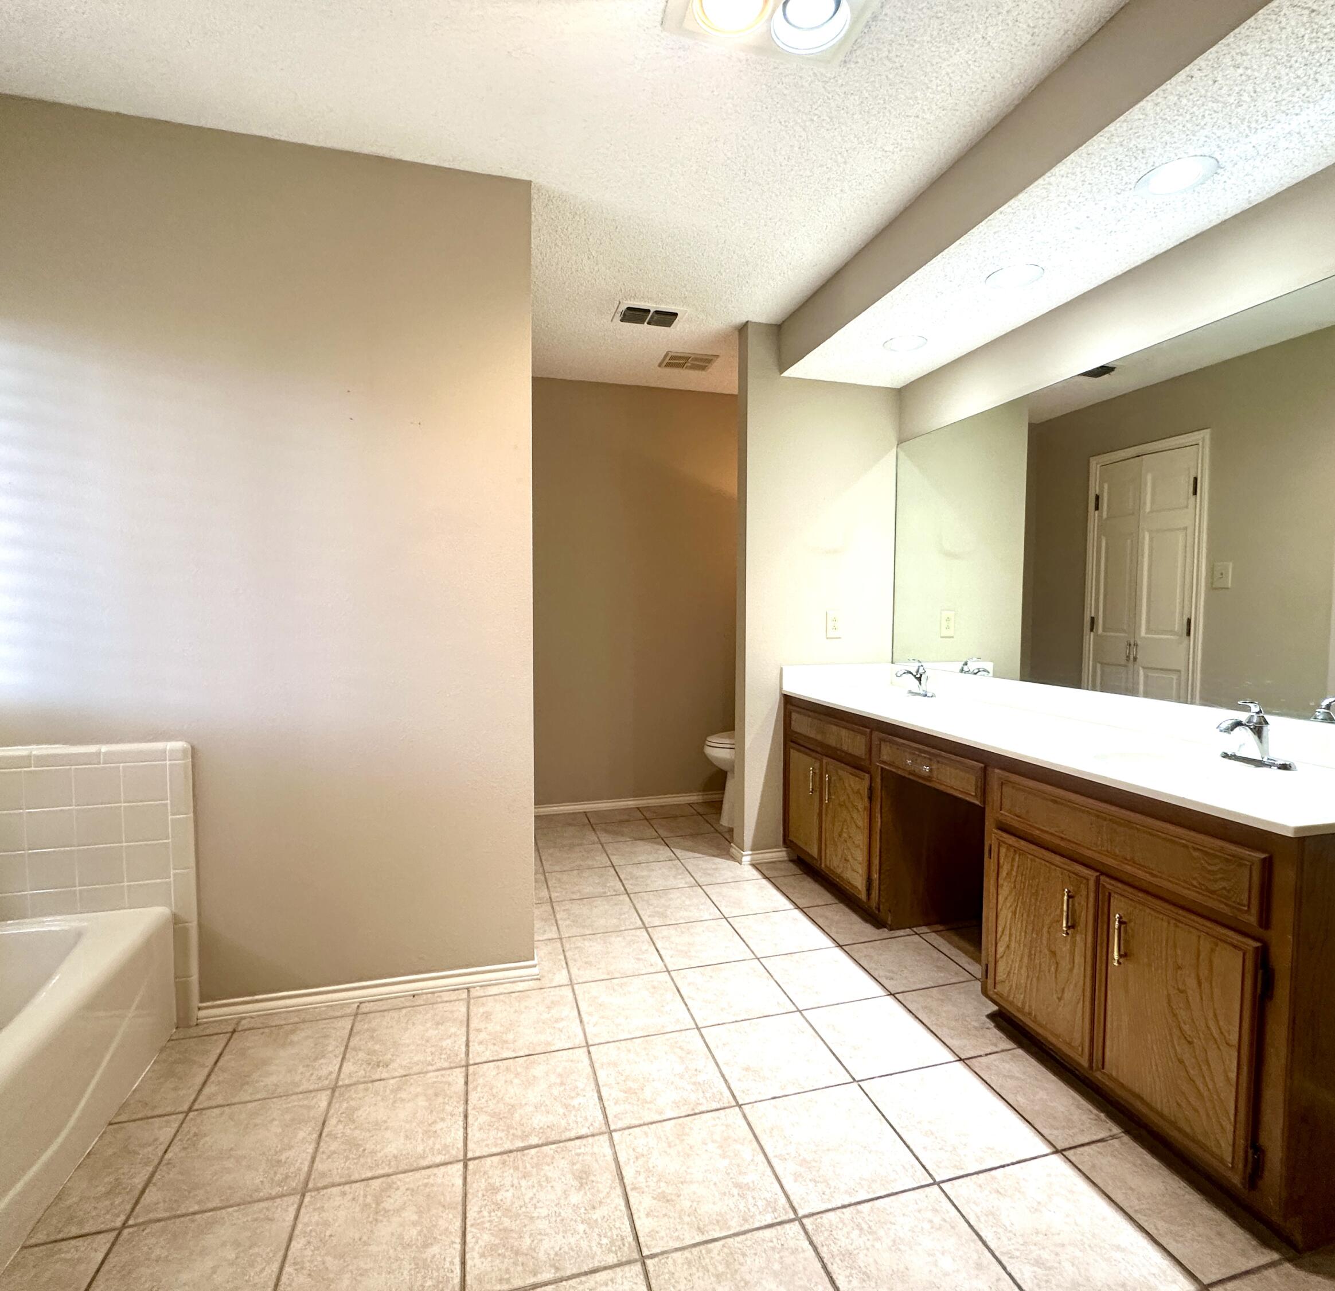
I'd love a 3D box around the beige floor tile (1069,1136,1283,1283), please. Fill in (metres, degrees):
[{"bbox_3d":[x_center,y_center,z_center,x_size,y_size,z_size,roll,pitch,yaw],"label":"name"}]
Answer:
[{"bbox_3d":[1.013,1.111,1.393,0.226,0.010,0.307,-1,3,-15],"label":"beige floor tile"}]

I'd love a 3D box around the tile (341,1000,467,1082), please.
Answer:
[{"bbox_3d":[-0.711,1.089,1.915,0.306,0.010,0.306,-1,4,-15],"label":"tile"}]

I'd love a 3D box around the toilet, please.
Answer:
[{"bbox_3d":[0.554,0.589,3.844,0.740,0.770,0.430,-1,4,-15],"label":"toilet"}]

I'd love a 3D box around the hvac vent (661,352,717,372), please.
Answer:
[{"bbox_3d":[0.104,-1.442,3.565,0.259,0.020,0.238,-1,3,-15],"label":"hvac vent"}]

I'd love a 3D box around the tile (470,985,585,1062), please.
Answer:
[{"bbox_3d":[-0.406,1.075,1.984,0.305,0.010,0.305,-1,3,-15],"label":"tile"}]

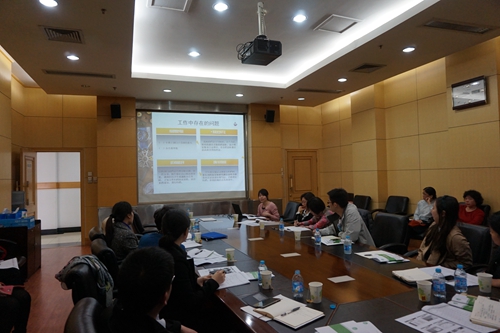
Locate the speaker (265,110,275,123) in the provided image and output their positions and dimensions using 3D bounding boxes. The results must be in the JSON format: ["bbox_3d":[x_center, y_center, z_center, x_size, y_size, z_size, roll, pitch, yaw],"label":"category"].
[{"bbox_3d":[0.530,-1.265,8.483,0.180,0.280,0.180,-1,6,-20],"label":"speaker"}]

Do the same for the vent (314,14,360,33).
[{"bbox_3d":[1.264,-2.031,4.777,0.500,0.030,0.500,-1,-1,-20],"label":"vent"}]

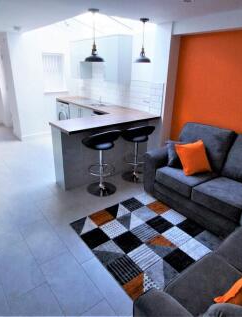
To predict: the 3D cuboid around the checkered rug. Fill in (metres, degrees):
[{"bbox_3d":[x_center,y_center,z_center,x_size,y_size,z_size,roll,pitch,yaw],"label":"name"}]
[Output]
[{"bbox_3d":[0.407,0.905,2.150,1.220,0.015,1.620,-15,27,-37],"label":"checkered rug"}]

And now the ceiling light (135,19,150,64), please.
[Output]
[{"bbox_3d":[0.337,-1.714,2.880,0.225,0.560,0.225,2,21,-1],"label":"ceiling light"}]

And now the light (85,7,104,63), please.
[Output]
[{"bbox_3d":[-0.337,-1.557,2.500,0.225,0.560,0.225,2,21,-1],"label":"light"}]

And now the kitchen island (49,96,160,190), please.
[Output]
[{"bbox_3d":[-0.920,-0.525,4.230,1.760,0.920,2.850,-15,27,-37],"label":"kitchen island"}]

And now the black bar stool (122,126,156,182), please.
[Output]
[{"bbox_3d":[0.288,-0.076,3.360,0.480,0.840,0.460,-15,27,-37],"label":"black bar stool"}]

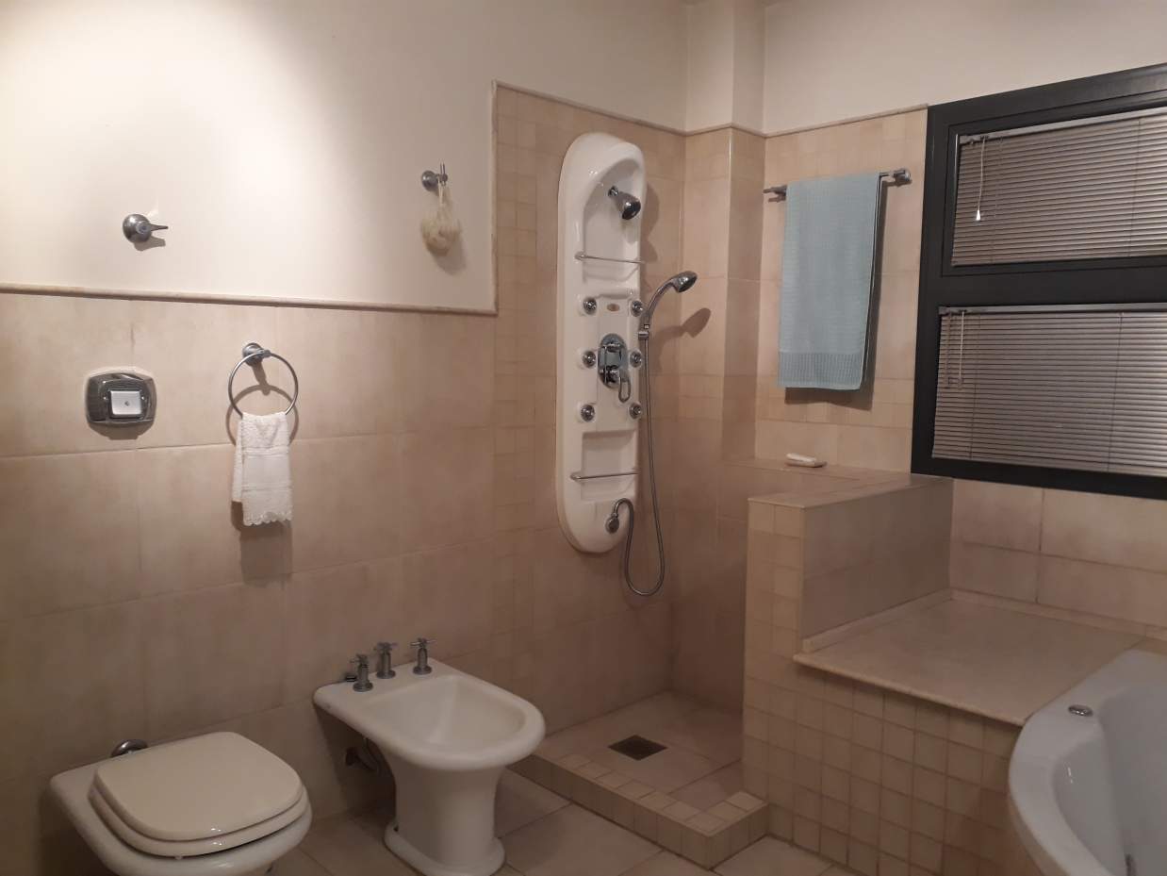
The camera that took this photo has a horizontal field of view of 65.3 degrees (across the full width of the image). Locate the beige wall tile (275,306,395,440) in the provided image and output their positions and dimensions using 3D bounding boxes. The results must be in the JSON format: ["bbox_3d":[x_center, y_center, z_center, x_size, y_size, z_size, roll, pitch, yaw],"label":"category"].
[{"bbox_3d":[-0.618,-0.166,2.323,0.330,0.328,0.010,-5,7,-45],"label":"beige wall tile"}]

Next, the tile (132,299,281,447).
[{"bbox_3d":[-0.848,-0.147,2.069,0.332,0.325,0.012,-5,7,-44],"label":"tile"}]

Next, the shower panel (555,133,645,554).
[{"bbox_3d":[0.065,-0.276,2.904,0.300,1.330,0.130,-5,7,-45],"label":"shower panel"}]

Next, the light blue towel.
[{"bbox_3d":[0.789,-0.504,2.969,0.060,0.680,0.345,-5,7,-45],"label":"light blue towel"}]

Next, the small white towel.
[{"bbox_3d":[-0.748,0.066,2.129,0.118,0.260,0.065,-5,7,-45],"label":"small white towel"}]

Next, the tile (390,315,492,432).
[{"bbox_3d":[-0.390,-0.185,2.587,0.332,0.328,0.011,-4,7,-44],"label":"tile"}]

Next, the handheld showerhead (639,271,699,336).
[{"bbox_3d":[0.279,-0.444,2.996,0.185,0.210,0.075,1,5,1],"label":"handheld showerhead"}]

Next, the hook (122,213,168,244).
[{"bbox_3d":[-0.948,-0.456,1.977,0.080,0.058,0.055,-4,7,-44],"label":"hook"}]

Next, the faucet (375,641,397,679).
[{"bbox_3d":[-0.531,0.592,2.445,0.057,0.090,0.057,-4,7,-44],"label":"faucet"}]

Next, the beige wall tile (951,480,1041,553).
[{"bbox_3d":[1.200,0.226,2.652,0.012,0.190,0.255,-5,7,-44],"label":"beige wall tile"}]

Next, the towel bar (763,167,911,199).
[{"bbox_3d":[0.800,-0.816,2.912,0.080,0.045,0.505,-5,7,-44],"label":"towel bar"}]

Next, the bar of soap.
[{"bbox_3d":[0.747,0.077,3.083,0.065,0.030,0.108,-5,7,-45],"label":"bar of soap"}]

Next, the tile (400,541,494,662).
[{"bbox_3d":[-0.400,0.482,2.649,0.332,0.332,0.011,-4,7,-44],"label":"tile"}]

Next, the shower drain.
[{"bbox_3d":[0.170,0.978,2.870,0.129,0.012,0.129,-5,7,-45],"label":"shower drain"}]

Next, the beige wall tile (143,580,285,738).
[{"bbox_3d":[-0.855,0.507,2.130,0.332,0.332,0.012,-5,7,-44],"label":"beige wall tile"}]

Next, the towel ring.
[{"bbox_3d":[-0.750,-0.127,2.103,0.168,0.190,0.080,-5,7,-44],"label":"towel ring"}]

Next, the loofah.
[{"bbox_3d":[-0.384,-0.584,2.433,0.100,0.190,0.085,-5,7,-45],"label":"loofah"}]

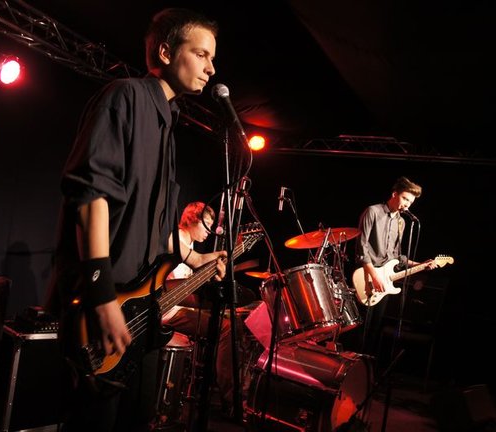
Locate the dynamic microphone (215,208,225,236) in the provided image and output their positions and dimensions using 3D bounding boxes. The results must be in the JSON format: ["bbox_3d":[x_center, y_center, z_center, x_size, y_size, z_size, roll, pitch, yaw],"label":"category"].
[{"bbox_3d":[-0.173,0.039,2.950,0.052,0.180,0.052,7,0,0],"label":"dynamic microphone"}]

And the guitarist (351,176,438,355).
[{"bbox_3d":[1.127,0.535,3.550,0.580,1.710,0.480,9,0,-30],"label":"guitarist"}]

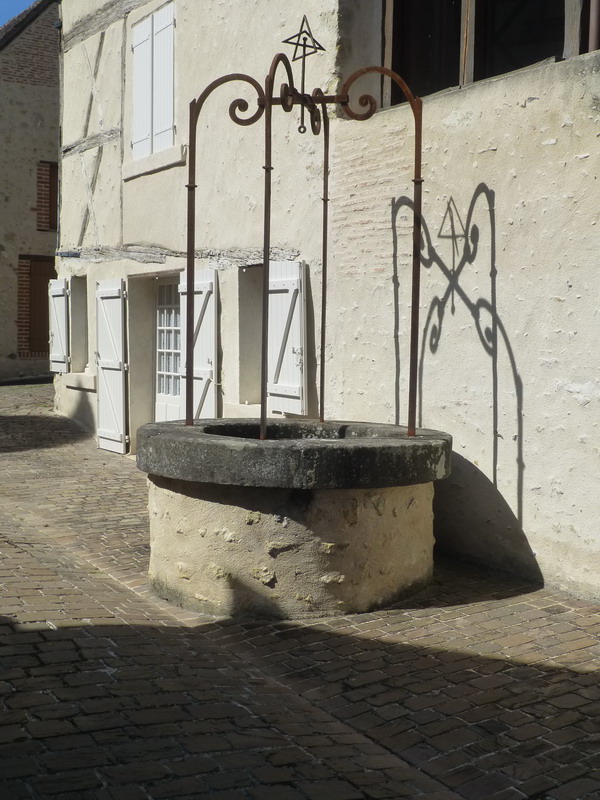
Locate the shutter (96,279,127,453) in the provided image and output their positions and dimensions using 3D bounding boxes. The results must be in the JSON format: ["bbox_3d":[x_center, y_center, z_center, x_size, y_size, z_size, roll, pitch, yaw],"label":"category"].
[{"bbox_3d":[-2.200,-0.395,12.280,0.060,1.980,0.690,-2,4,-33],"label":"shutter"}]

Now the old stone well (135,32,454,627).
[{"bbox_3d":[-0.012,-0.570,6.650,1.960,3.450,1.960,0,3,0],"label":"old stone well"}]

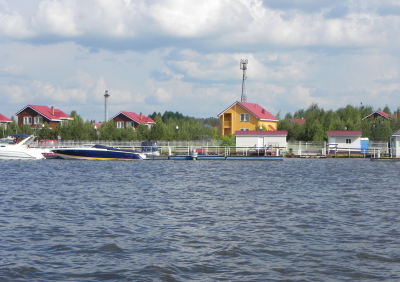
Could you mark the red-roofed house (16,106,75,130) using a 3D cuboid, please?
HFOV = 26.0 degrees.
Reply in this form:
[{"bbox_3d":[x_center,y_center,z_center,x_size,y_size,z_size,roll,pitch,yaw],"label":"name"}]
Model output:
[{"bbox_3d":[-31.400,-3.100,173.800,8.600,7.800,8.200,0,0,26],"label":"red-roofed house"}]

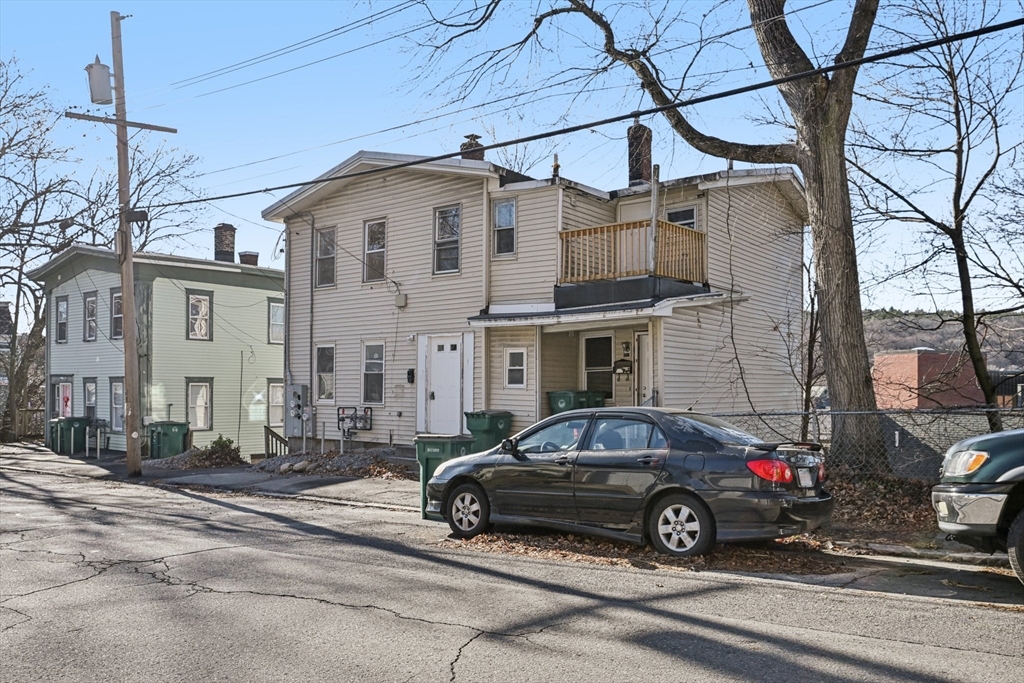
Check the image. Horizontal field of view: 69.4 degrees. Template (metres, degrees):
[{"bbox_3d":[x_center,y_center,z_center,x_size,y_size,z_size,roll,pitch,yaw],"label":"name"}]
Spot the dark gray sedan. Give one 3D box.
[{"bbox_3d":[1.067,1.410,8.010,4.530,1.460,1.710,-6,-7,39],"label":"dark gray sedan"}]

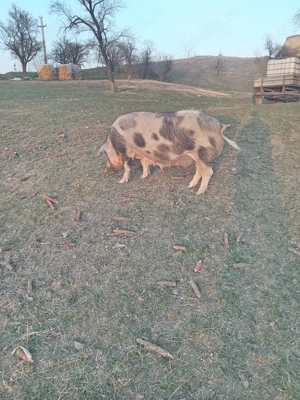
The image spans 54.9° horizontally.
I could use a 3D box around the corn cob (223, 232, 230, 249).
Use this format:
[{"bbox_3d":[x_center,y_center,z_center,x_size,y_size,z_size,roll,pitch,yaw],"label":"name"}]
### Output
[{"bbox_3d":[0.580,0.304,2.172,0.040,0.036,0.215,3,23,8],"label":"corn cob"}]

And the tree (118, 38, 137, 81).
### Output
[{"bbox_3d":[-1.904,-12.158,25.000,1.471,3.687,1.471,-1,17,0],"label":"tree"}]

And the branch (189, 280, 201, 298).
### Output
[{"bbox_3d":[0.309,0.609,1.966,0.033,0.033,0.161,-5,23,-12],"label":"branch"}]

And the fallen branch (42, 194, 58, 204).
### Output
[{"bbox_3d":[-1.008,-0.009,2.929,0.250,0.034,0.037,18,29,37],"label":"fallen branch"}]

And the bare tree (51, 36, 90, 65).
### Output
[{"bbox_3d":[-7.065,-13.005,26.000,3.420,3.469,3.078,-1,17,0],"label":"bare tree"}]

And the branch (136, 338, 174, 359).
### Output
[{"bbox_3d":[0.027,0.791,1.532,0.230,0.034,0.034,13,26,28],"label":"branch"}]

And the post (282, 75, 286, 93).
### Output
[{"bbox_3d":[6.006,-5.157,12.900,0.110,0.710,0.090,11,24,26],"label":"post"}]

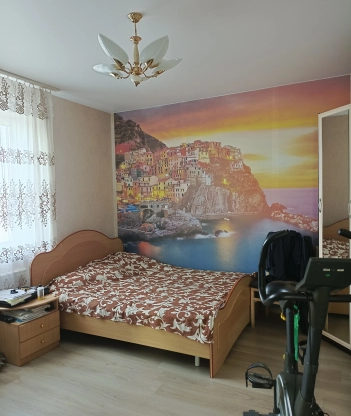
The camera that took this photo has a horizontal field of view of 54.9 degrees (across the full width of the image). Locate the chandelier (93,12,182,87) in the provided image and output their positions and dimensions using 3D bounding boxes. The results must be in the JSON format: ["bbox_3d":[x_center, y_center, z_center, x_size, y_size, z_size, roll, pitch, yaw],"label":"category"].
[{"bbox_3d":[-0.267,-1.086,2.337,0.672,0.489,0.672,-1,2,0],"label":"chandelier"}]

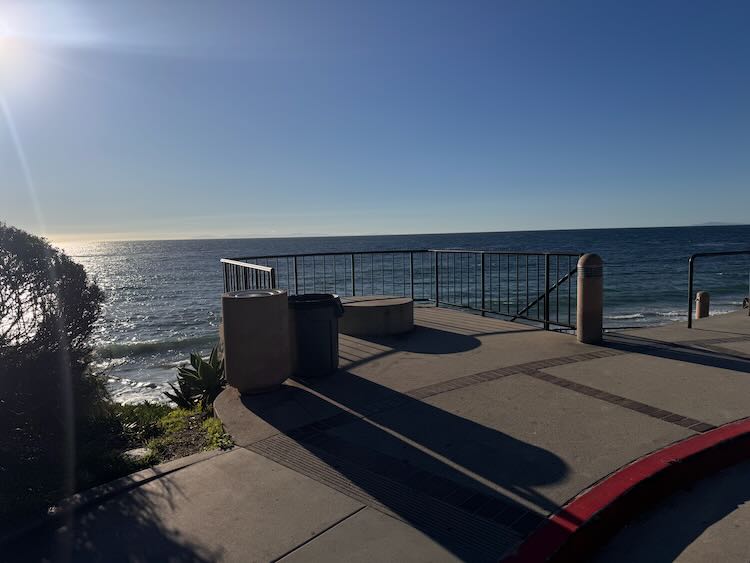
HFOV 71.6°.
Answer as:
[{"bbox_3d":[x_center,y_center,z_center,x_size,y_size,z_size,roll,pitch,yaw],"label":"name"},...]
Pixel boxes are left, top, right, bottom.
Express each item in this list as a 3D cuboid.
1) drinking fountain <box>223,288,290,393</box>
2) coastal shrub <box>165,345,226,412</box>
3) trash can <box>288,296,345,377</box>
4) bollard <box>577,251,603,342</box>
[{"bbox_3d":[-1.133,0.555,4.958,0.620,0.860,0.620,-5,6,-35],"label":"drinking fountain"},{"bbox_3d":[-1.698,0.932,4.950,0.640,0.600,0.620,-1,5,0],"label":"coastal shrub"},{"bbox_3d":[-0.618,0.550,5.311,0.575,0.785,0.575,-1,5,0],"label":"trash can"},{"bbox_3d":[2.717,0.200,6.541,0.307,1.105,0.307,-1,5,0],"label":"bollard"}]

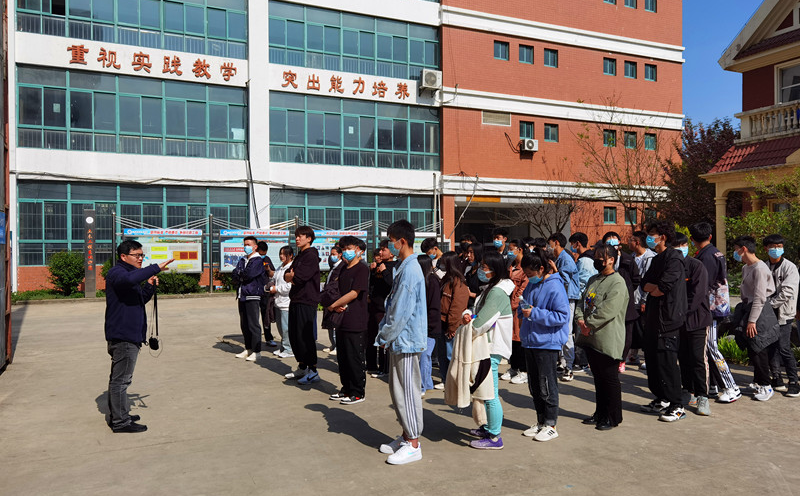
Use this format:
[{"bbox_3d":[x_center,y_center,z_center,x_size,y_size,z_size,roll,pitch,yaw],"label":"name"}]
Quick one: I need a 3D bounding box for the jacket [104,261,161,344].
[{"bbox_3d":[-2.400,0.489,5.599,0.470,0.760,0.540,0,1,-20],"label":"jacket"}]

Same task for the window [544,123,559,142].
[{"bbox_3d":[7.590,-5.745,31.270,0.880,0.920,0.140,0,0,-24],"label":"window"}]

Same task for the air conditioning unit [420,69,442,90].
[{"bbox_3d":[1.430,-7.690,28.540,0.960,0.760,0.370,0,0,-24],"label":"air conditioning unit"}]

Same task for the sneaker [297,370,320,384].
[{"bbox_3d":[-1.077,1.540,7.405,0.290,0.120,0.110,0,0,-32],"label":"sneaker"}]

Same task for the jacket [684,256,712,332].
[{"bbox_3d":[2.840,0.450,6.100,0.500,0.750,0.360,0,0,40],"label":"jacket"}]

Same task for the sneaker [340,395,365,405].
[{"bbox_3d":[-0.479,1.524,6.405,0.290,0.115,0.108,-1,1,-29],"label":"sneaker"}]

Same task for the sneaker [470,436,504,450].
[{"bbox_3d":[0.677,1.498,4.830,0.262,0.095,0.097,0,0,2],"label":"sneaker"}]

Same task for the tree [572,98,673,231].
[{"bbox_3d":[9.921,-2.606,27.700,4.200,7.939,3.800,0,0,-11],"label":"tree"}]

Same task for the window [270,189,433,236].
[{"bbox_3d":[-1.746,-0.928,26.436,7.645,2.845,0.200,0,0,-24],"label":"window"}]

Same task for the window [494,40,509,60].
[{"bbox_3d":[4.626,-8.935,28.328,0.825,0.822,0.120,0,1,-24],"label":"window"}]

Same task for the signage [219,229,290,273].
[{"bbox_3d":[-4.755,0.106,20.576,2.287,1.379,0.120,0,1,-24],"label":"signage"}]

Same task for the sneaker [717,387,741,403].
[{"bbox_3d":[3.412,1.509,6.435,0.290,0.115,0.108,-1,1,-31],"label":"sneaker"}]

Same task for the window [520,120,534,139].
[{"bbox_3d":[5.960,-5.500,29.460,0.830,0.880,0.150,0,0,-24],"label":"window"}]

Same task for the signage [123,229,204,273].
[{"bbox_3d":[-7.470,0.100,19.800,2.330,1.380,0.130,0,0,-24],"label":"signage"}]

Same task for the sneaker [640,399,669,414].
[{"bbox_3d":[2.464,1.516,6.012,0.290,0.115,0.108,0,1,-17],"label":"sneaker"}]

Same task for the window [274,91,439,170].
[{"bbox_3d":[-1.644,-4.750,25.722,7.456,2.775,0.150,0,1,-24],"label":"window"}]

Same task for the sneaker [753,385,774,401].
[{"bbox_3d":[3.794,1.507,6.489,0.290,0.115,0.108,-1,1,-36],"label":"sneaker"}]

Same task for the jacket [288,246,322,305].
[{"bbox_3d":[-1.130,0.344,7.380,0.330,0.680,0.460,0,0,-29],"label":"jacket"}]

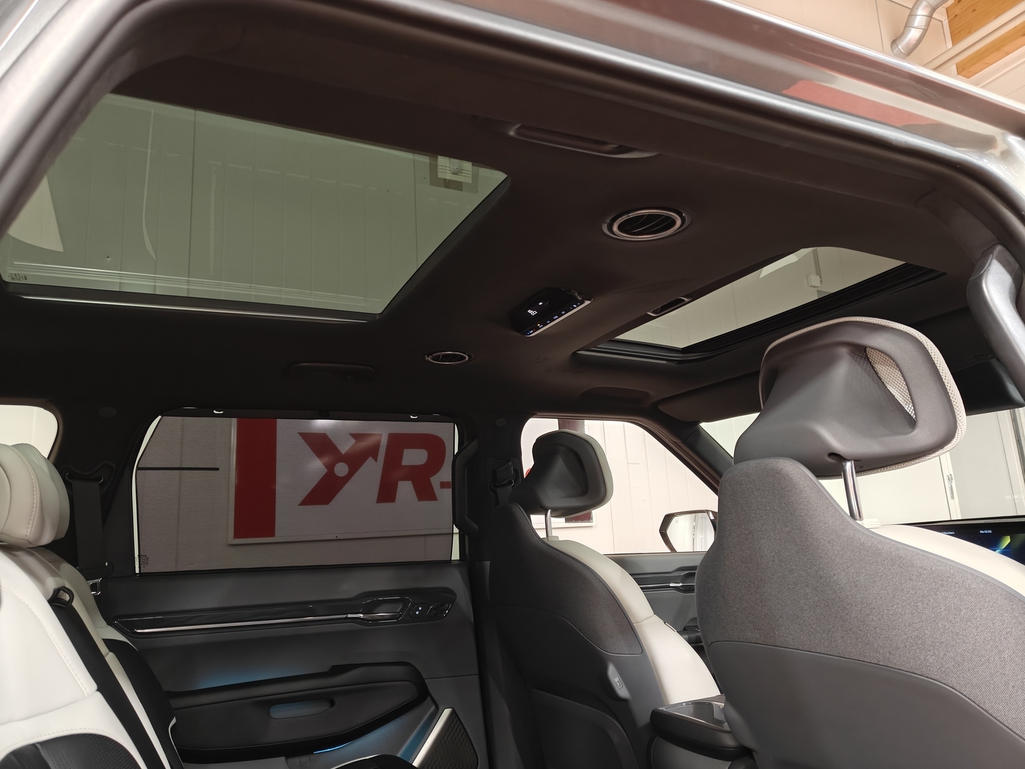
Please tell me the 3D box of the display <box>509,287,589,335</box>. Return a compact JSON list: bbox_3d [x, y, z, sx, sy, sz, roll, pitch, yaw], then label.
[{"bbox_3d":[0.056,-0.133,1.214,0.068,0.023,0.200,31,-24,-16],"label":"display"}]

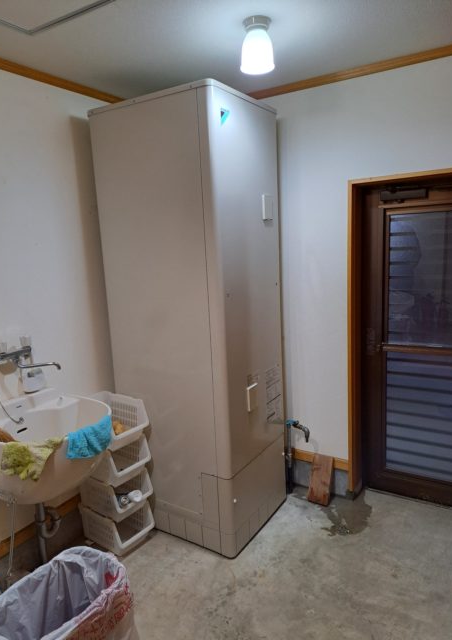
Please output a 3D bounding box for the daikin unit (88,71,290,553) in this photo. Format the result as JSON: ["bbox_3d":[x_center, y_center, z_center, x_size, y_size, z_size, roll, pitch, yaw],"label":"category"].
[{"bbox_3d":[-0.147,0.024,2.413,0.728,2.175,0.630,4,12,32],"label":"daikin unit"}]

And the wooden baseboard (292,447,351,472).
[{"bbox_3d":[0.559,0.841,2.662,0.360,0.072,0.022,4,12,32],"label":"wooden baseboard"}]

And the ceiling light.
[{"bbox_3d":[0.121,-1.038,1.672,0.130,0.160,0.130,-3,10,0],"label":"ceiling light"}]

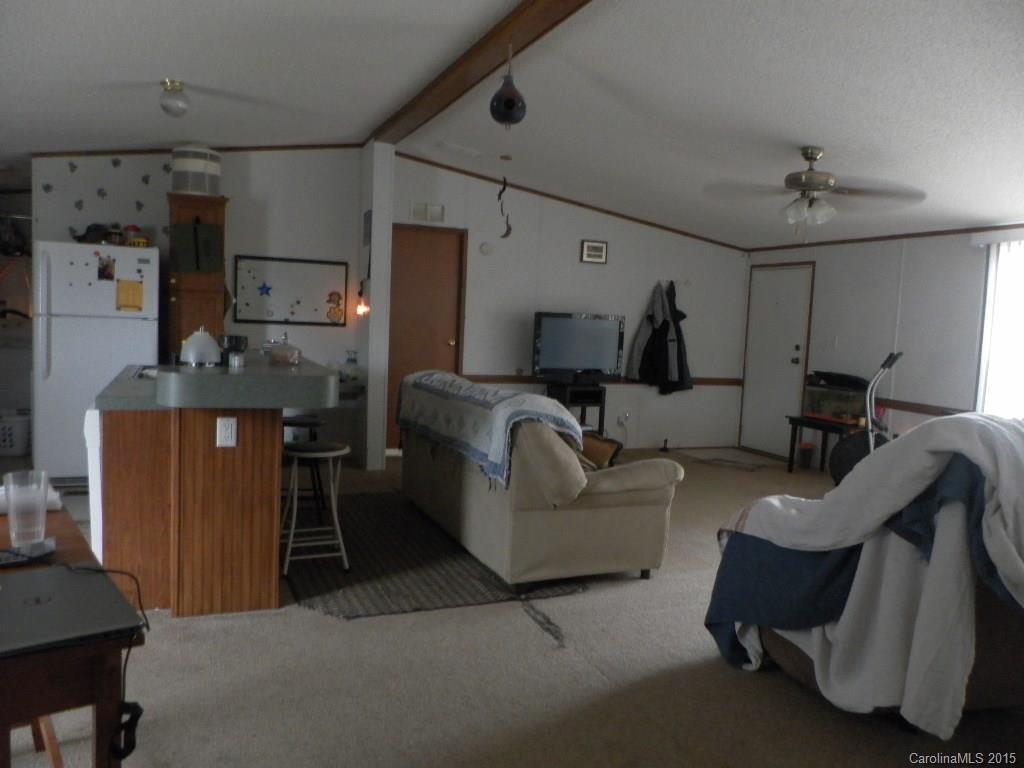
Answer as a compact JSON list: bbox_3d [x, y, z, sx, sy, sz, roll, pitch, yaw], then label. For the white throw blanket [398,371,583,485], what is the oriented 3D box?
[{"bbox_3d":[-0.245,0.175,4.655,0.419,0.451,2.007,0,5,-23],"label":"white throw blanket"}]

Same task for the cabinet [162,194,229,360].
[{"bbox_3d":[-2.469,-0.369,6.029,0.410,2.100,0.440,0,5,-23],"label":"cabinet"}]

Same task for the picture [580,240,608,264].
[{"bbox_3d":[0.796,-1.277,7.470,0.280,0.210,0.030,0,5,-23],"label":"picture"}]

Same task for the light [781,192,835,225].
[{"bbox_3d":[1.796,-1.067,4.681,0.310,0.205,0.310,0,5,-23],"label":"light"}]

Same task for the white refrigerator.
[{"bbox_3d":[-2.996,-0.150,5.626,0.747,1.669,0.711,0,5,-23],"label":"white refrigerator"}]

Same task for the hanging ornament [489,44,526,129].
[{"bbox_3d":[-0.020,-1.393,3.613,0.165,0.390,0.165,2,5,0],"label":"hanging ornament"}]

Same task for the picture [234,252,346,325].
[{"bbox_3d":[-1.841,-0.772,6.472,0.917,0.552,0.025,0,5,-23],"label":"picture"}]

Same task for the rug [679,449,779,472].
[{"bbox_3d":[2.182,0.747,7.559,0.760,0.015,0.780,7,6,39],"label":"rug"}]

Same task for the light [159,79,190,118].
[{"bbox_3d":[-1.813,-1.522,4.124,0.150,0.200,0.150,0,5,-23],"label":"light"}]

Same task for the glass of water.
[{"bbox_3d":[-1.087,0.278,1.725,0.083,0.155,0.083,0,5,-23],"label":"glass of water"}]

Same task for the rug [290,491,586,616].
[{"bbox_3d":[-0.680,0.878,4.446,1.346,0.013,2.280,0,5,-23],"label":"rug"}]

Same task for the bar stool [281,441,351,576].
[{"bbox_3d":[-0.996,0.612,3.873,0.330,0.607,0.330,0,5,-23],"label":"bar stool"}]

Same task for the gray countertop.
[{"bbox_3d":[-1.536,-0.046,4.014,0.970,0.160,1.840,0,5,-23],"label":"gray countertop"}]

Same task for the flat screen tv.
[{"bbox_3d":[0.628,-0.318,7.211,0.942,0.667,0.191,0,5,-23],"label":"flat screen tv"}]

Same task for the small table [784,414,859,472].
[{"bbox_3d":[2.875,0.595,6.788,0.420,0.510,0.870,0,5,-23],"label":"small table"}]

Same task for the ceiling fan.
[{"bbox_3d":[1.802,-1.202,4.669,1.320,0.470,1.320,0,5,-23],"label":"ceiling fan"}]

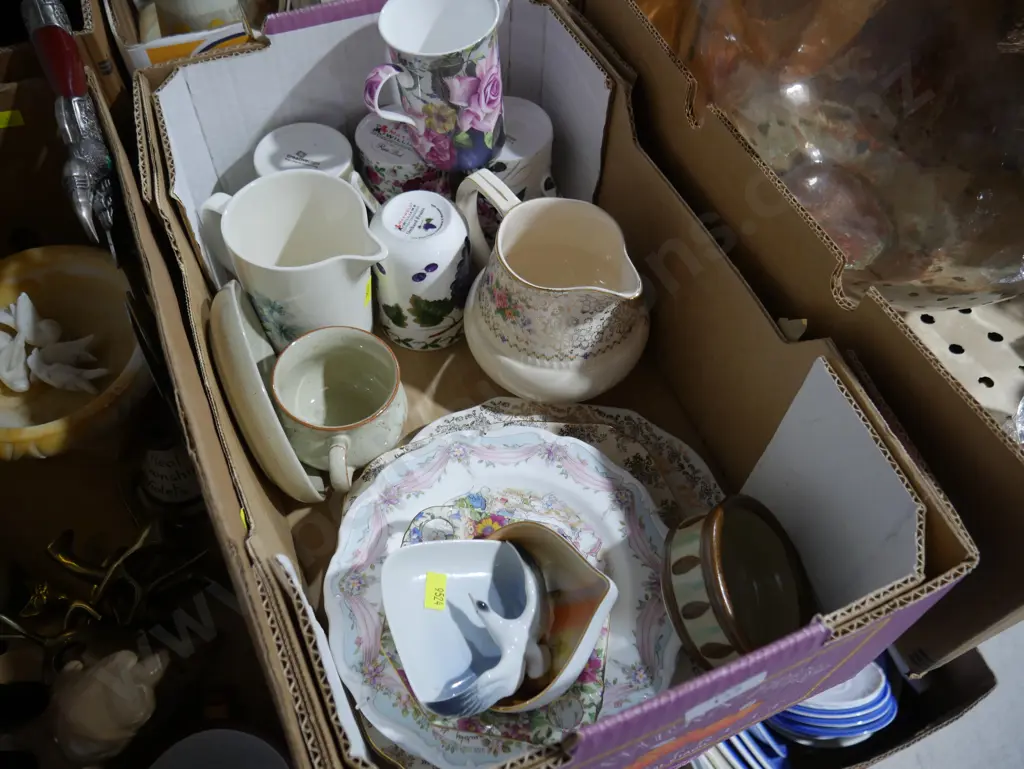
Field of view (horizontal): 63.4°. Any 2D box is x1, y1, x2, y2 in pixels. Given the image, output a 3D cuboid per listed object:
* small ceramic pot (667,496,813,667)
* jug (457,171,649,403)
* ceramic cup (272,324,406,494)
[{"bbox_3d":[0.137,0.123,0.507,0.106,0.037,0.106,28,50,-30],"label":"small ceramic pot"},{"bbox_3d":[0.022,-0.084,0.686,0.184,0.155,0.152,38,61,19],"label":"jug"},{"bbox_3d":[-0.132,0.026,0.643,0.100,0.083,0.122,-5,57,-8],"label":"ceramic cup"}]

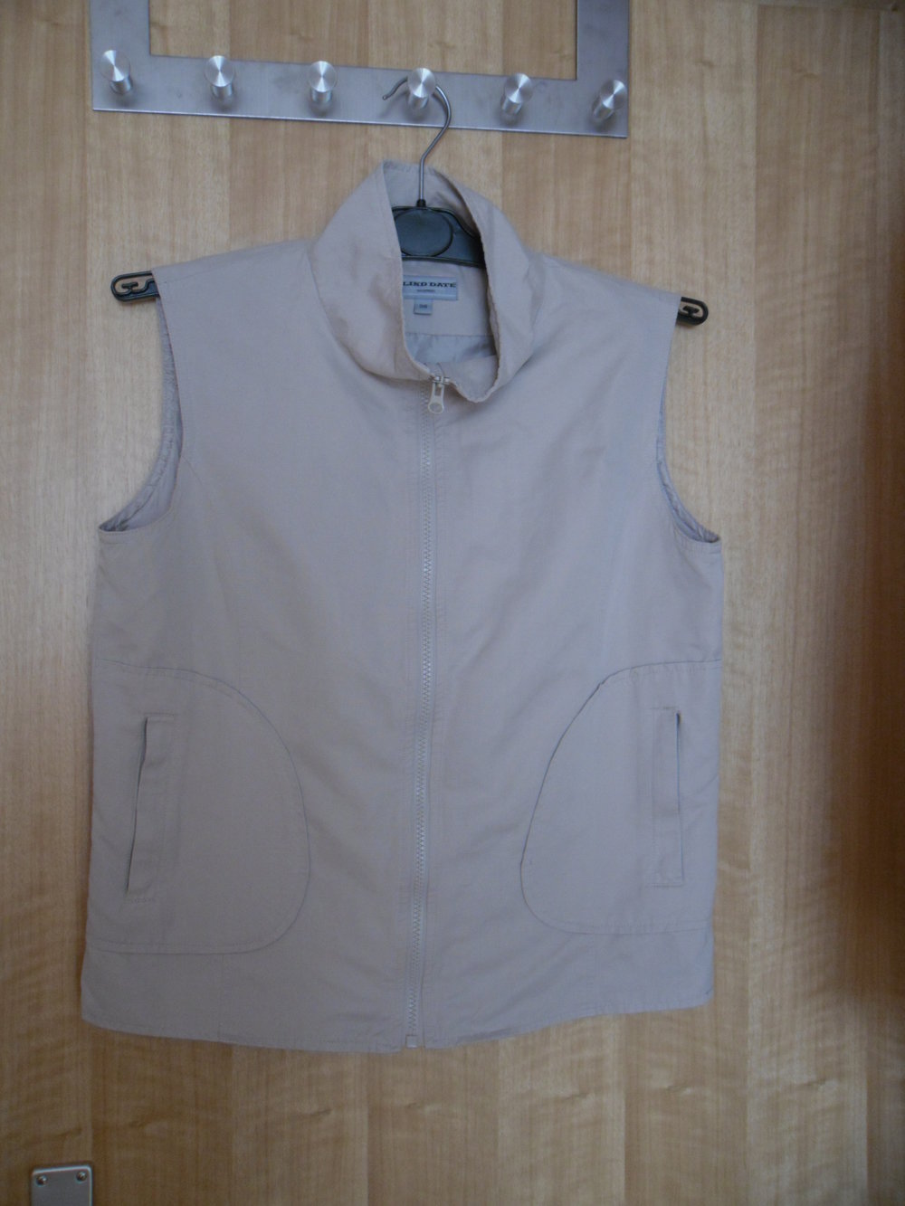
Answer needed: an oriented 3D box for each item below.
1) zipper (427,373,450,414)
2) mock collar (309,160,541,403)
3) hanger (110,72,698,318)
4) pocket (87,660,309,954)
[{"bbox_3d":[-0.009,-0.145,1.083,0.015,0.029,0.009,0,2,-9],"label":"zipper"},{"bbox_3d":[-0.019,-0.229,1.103,0.157,0.175,0.085,0,2,-10],"label":"mock collar"},{"bbox_3d":[-0.024,-0.290,1.116,0.430,0.172,0.025,0,2,-10],"label":"hanger"},{"bbox_3d":[-0.176,0.141,1.092,0.153,0.202,0.025,0,2,-5],"label":"pocket"}]

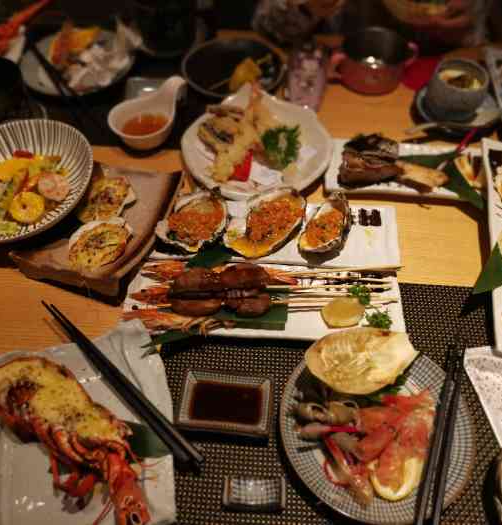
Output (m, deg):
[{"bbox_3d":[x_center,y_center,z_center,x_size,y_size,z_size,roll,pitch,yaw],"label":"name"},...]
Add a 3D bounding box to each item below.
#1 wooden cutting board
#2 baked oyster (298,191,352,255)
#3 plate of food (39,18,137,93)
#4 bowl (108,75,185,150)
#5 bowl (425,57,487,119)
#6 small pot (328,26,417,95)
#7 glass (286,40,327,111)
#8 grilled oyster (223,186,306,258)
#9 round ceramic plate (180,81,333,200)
[{"bbox_3d":[-0.181,-0.059,0.678,0.140,0.032,0.179,15,55,11],"label":"wooden cutting board"},{"bbox_3d":[0.088,-0.050,0.641,0.055,0.032,0.083,19,54,14],"label":"baked oyster"},{"bbox_3d":[-0.263,-0.309,0.840,0.168,0.058,0.168,1,55,0],"label":"plate of food"},{"bbox_3d":[-0.134,-0.201,0.757,0.086,0.052,0.130,26,56,18],"label":"bowl"},{"bbox_3d":[0.289,-0.236,0.771,0.075,0.065,0.075,0,54,0],"label":"bowl"},{"bbox_3d":[0.187,-0.310,0.843,0.140,0.066,0.097,-8,55,-6],"label":"small pot"},{"bbox_3d":[0.079,-0.259,0.788,0.060,0.090,0.060,0,54,0],"label":"glass"},{"bbox_3d":[0.017,-0.042,0.651,0.070,0.034,0.110,33,60,21],"label":"grilled oyster"},{"bbox_3d":[0.008,-0.144,0.735,0.200,0.040,0.200,0,54,0],"label":"round ceramic plate"}]

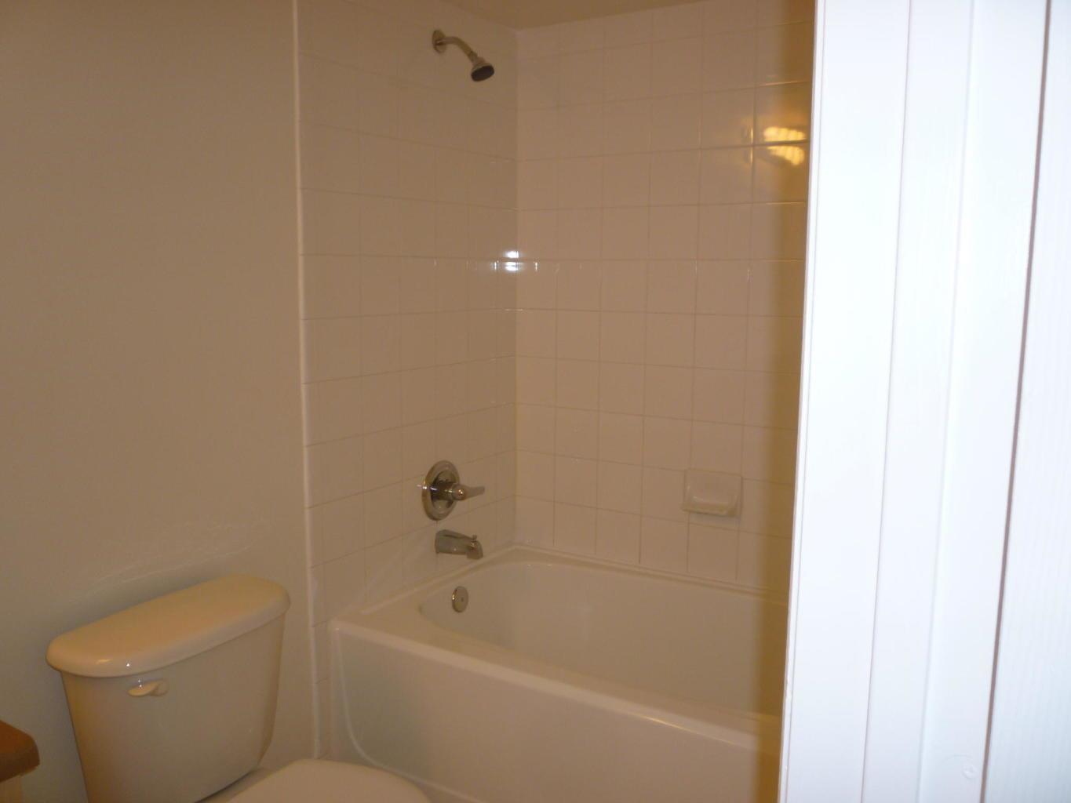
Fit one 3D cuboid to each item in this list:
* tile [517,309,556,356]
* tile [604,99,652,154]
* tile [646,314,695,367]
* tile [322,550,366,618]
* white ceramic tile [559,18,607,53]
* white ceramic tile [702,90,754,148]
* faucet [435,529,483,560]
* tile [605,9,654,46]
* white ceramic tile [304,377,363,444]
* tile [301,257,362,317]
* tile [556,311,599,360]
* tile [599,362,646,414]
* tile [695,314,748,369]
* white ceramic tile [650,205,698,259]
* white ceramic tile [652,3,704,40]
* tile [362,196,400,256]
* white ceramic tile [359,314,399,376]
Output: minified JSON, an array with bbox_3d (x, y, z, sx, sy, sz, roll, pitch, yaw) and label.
[{"bbox_3d":[0.006,-0.215,2.854,0.150,0.149,0.010,6,10,32],"label":"tile"},{"bbox_3d":[0.269,-0.798,2.613,0.151,0.151,0.010,5,9,32],"label":"tile"},{"bbox_3d":[0.394,-0.179,2.623,0.152,0.152,0.009,6,10,32],"label":"tile"},{"bbox_3d":[-0.494,0.474,2.320,0.010,0.151,0.149,6,10,32],"label":"tile"},{"bbox_3d":[0.142,-1.078,2.643,0.151,0.081,0.010,6,10,32],"label":"white ceramic tile"},{"bbox_3d":[0.530,-0.778,2.467,0.152,0.152,0.009,5,9,32],"label":"white ceramic tile"},{"bbox_3d":[-0.221,0.419,2.619,0.140,0.065,0.055,6,10,32],"label":"faucet"},{"bbox_3d":[0.271,-1.065,2.562,0.151,0.081,0.010,6,10,32],"label":"tile"},{"bbox_3d":[-0.505,0.022,2.257,0.009,0.152,0.192,5,9,32],"label":"white ceramic tile"},{"bbox_3d":[-0.498,-0.282,2.197,0.008,0.152,0.190,5,9,32],"label":"tile"},{"bbox_3d":[0.135,-0.204,2.788,0.152,0.152,0.008,5,9,32],"label":"tile"},{"bbox_3d":[0.262,-0.039,2.714,0.149,0.149,0.010,6,10,32],"label":"tile"},{"bbox_3d":[0.526,-0.168,2.552,0.152,0.152,0.009,5,9,32],"label":"tile"},{"bbox_3d":[0.397,-0.484,2.584,0.152,0.152,0.008,5,9,32],"label":"white ceramic tile"},{"bbox_3d":[0.401,-1.058,2.497,0.152,0.086,0.009,6,10,32],"label":"white ceramic tile"},{"bbox_3d":[-0.404,-0.451,2.306,0.010,0.152,0.152,6,10,32],"label":"tile"},{"bbox_3d":[-0.407,-0.149,2.349,0.010,0.152,0.152,6,10,32],"label":"white ceramic tile"}]

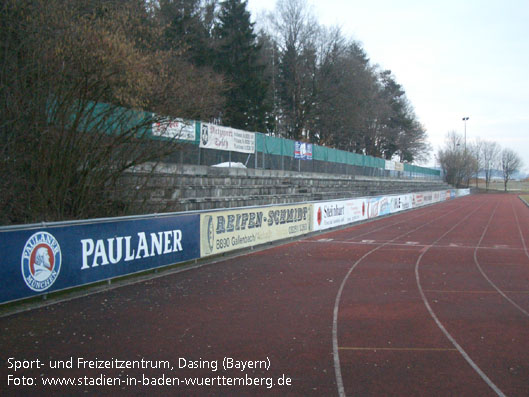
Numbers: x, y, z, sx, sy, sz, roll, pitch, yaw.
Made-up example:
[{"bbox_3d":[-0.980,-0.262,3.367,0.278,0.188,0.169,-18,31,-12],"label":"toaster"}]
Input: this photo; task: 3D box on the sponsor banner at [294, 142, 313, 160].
[{"bbox_3d":[2.371,-2.851,37.738,0.040,1.006,3.576,1,1,21],"label":"sponsor banner"}]

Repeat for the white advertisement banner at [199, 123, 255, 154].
[{"bbox_3d":[-1.493,-2.614,27.819,0.040,1.025,5.758,1,1,21],"label":"white advertisement banner"}]

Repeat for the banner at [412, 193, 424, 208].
[{"bbox_3d":[10.981,0.128,44.847,0.050,0.940,6.482,1,1,21],"label":"banner"}]

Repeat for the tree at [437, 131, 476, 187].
[{"bbox_3d":[41.402,-7.897,134.880,8.617,12.637,8.617,0,1,0],"label":"tree"}]

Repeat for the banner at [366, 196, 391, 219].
[{"bbox_3d":[5.737,0.404,31.381,0.050,0.940,5.909,1,1,21],"label":"banner"}]

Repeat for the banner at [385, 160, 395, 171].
[{"bbox_3d":[13.082,-3.405,65.242,0.040,0.978,5.958,1,1,21],"label":"banner"}]

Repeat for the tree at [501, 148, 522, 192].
[{"bbox_3d":[63.094,-7.177,159.907,5.617,11.174,5.617,0,1,0],"label":"tree"}]

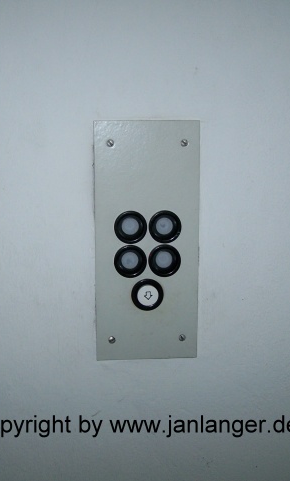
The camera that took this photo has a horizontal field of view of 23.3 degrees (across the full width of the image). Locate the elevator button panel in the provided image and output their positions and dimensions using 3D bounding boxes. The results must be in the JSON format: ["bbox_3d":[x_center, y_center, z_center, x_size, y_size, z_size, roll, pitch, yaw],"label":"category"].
[{"bbox_3d":[0.003,0.005,0.853,0.126,0.296,0.020,-1,10,-4],"label":"elevator button panel"}]

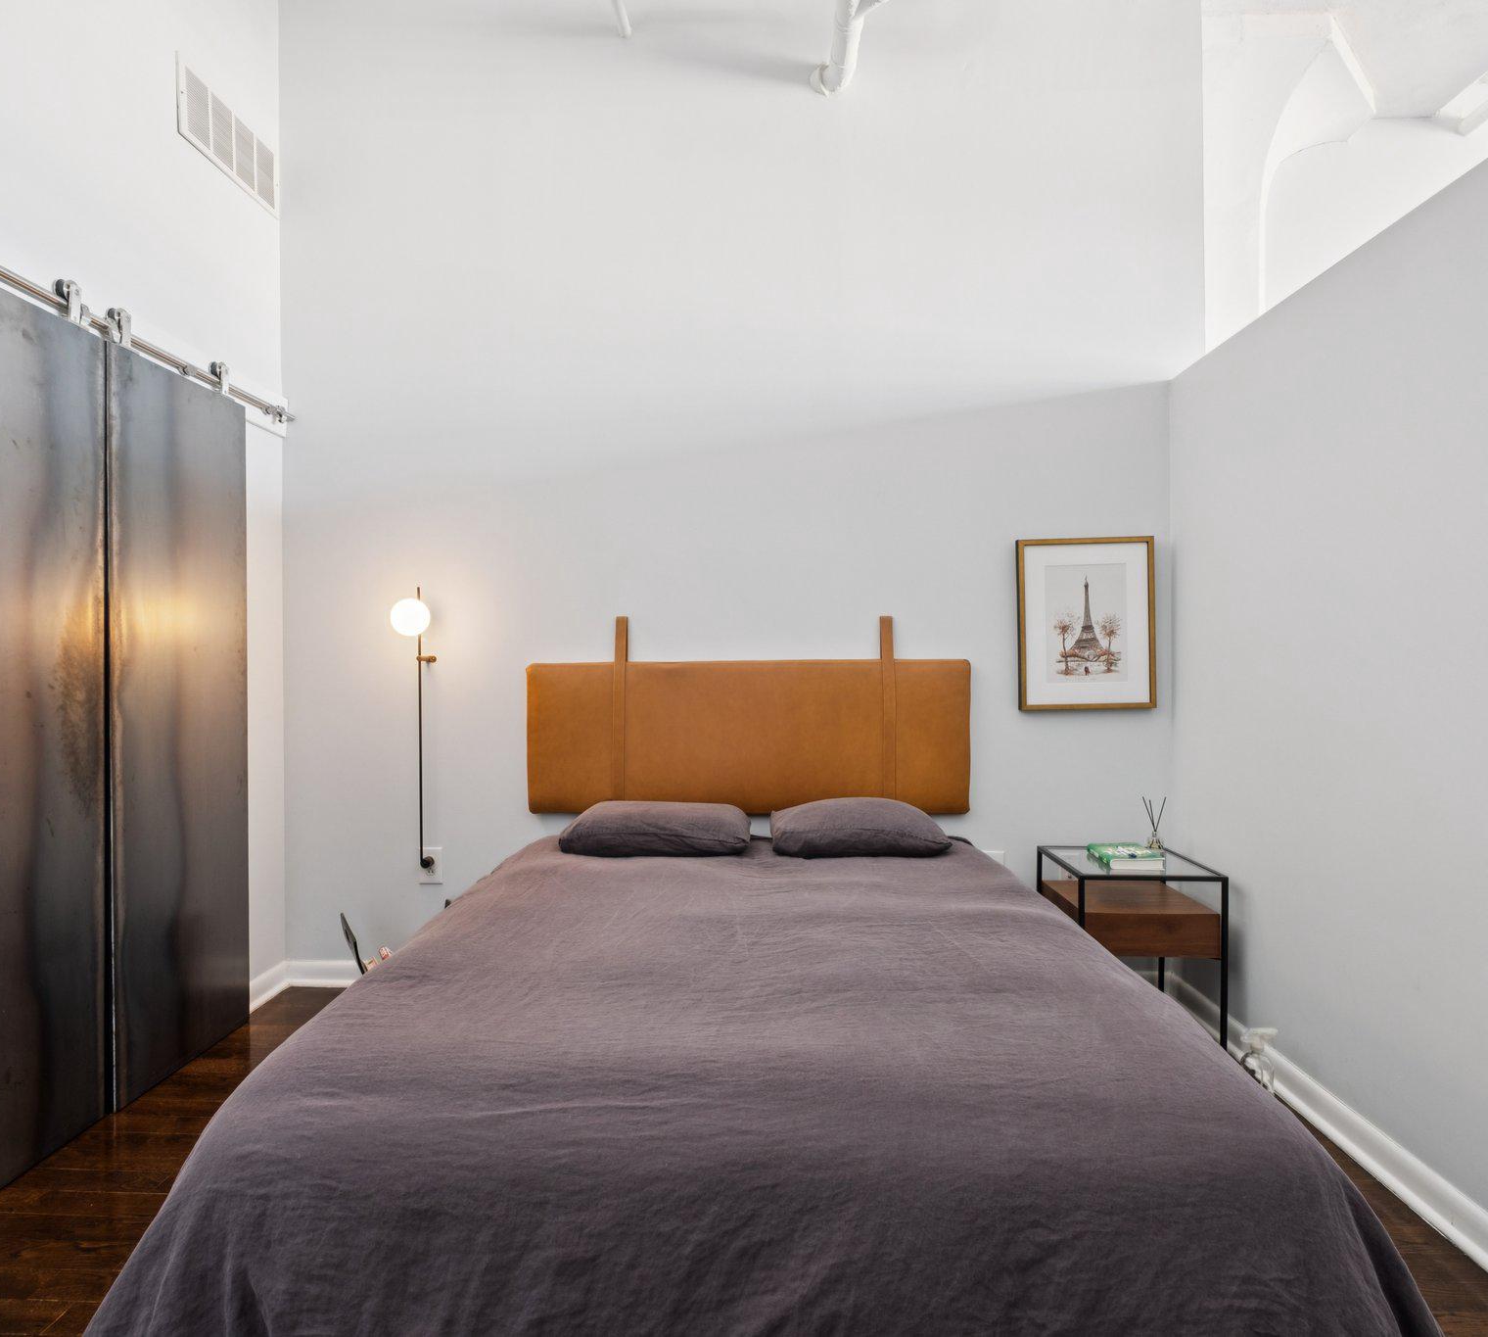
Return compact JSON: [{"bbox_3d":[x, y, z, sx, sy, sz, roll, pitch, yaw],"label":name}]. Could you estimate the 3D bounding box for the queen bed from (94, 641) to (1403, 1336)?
[{"bbox_3d":[0.029,0.522,2.099,1.700,1.401,2.137,0,0,2],"label":"queen bed"}]

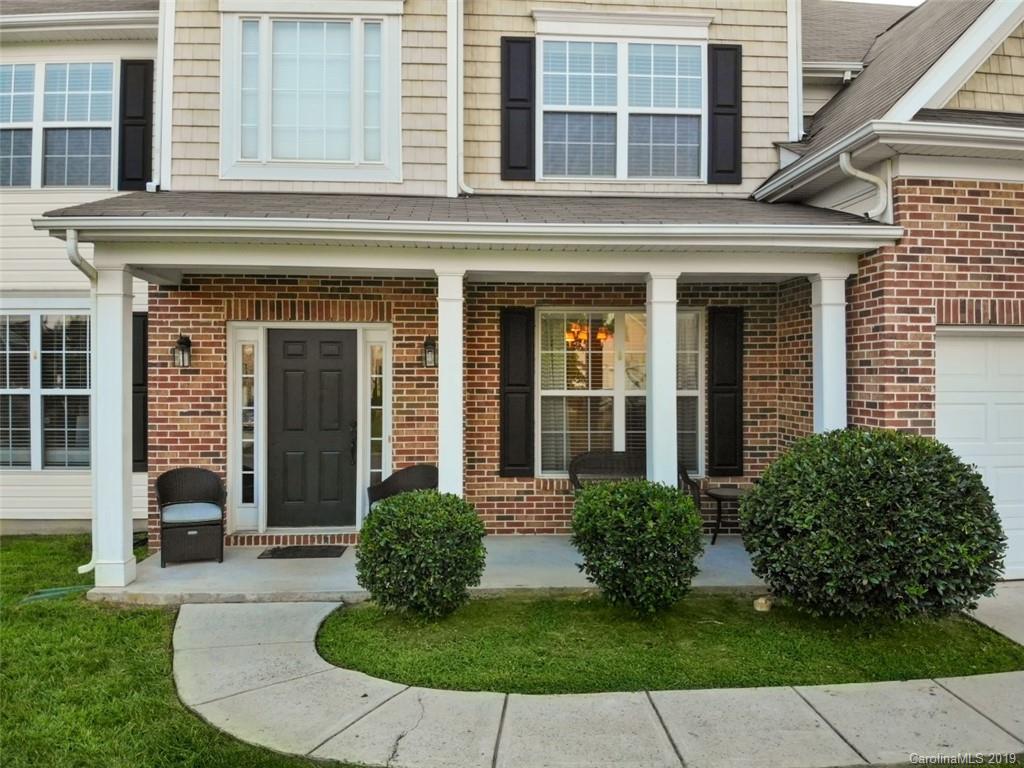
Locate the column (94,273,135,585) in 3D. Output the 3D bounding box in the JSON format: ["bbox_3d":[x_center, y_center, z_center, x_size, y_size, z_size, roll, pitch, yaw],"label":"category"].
[{"bbox_3d":[-3.220,0.340,5.780,0.230,2.550,0.230,0,-1,-3],"label":"column"}]

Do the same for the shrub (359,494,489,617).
[{"bbox_3d":[-0.660,1.250,5.200,0.930,0.940,0.930,0,0,-3],"label":"shrub"}]

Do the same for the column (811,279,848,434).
[{"bbox_3d":[2.720,0.345,6.110,0.230,2.550,0.230,0,-1,-3],"label":"column"}]

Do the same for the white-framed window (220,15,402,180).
[{"bbox_3d":[-2.030,-2.900,7.150,1.800,1.710,0.120,0,-1,-3],"label":"white-framed window"}]

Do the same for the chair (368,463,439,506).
[{"bbox_3d":[-0.990,1.210,6.800,0.610,0.830,0.620,0,-1,37],"label":"chair"}]

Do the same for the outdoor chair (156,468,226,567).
[{"bbox_3d":[-2.950,1.210,6.530,0.610,0.830,0.620,0,0,-23],"label":"outdoor chair"}]

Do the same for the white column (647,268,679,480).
[{"bbox_3d":[1.270,0.345,6.030,0.230,2.550,0.230,0,-1,-3],"label":"white column"}]

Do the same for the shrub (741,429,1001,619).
[{"bbox_3d":[2.530,1.030,5.000,1.760,1.380,1.500,0,0,-3],"label":"shrub"}]

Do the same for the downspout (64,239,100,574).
[{"bbox_3d":[-3.385,0.190,5.560,0.210,2.700,0.420,0,-1,-3],"label":"downspout"}]

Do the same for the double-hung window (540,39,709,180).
[{"bbox_3d":[1.160,-2.890,7.520,1.830,1.540,0.100,0,0,-3],"label":"double-hung window"}]

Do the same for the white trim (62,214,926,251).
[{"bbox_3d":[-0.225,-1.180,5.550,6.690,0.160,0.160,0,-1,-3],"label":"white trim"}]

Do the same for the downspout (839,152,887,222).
[{"bbox_3d":[2.900,-1.630,5.870,0.360,0.540,0.085,0,0,-3],"label":"downspout"}]

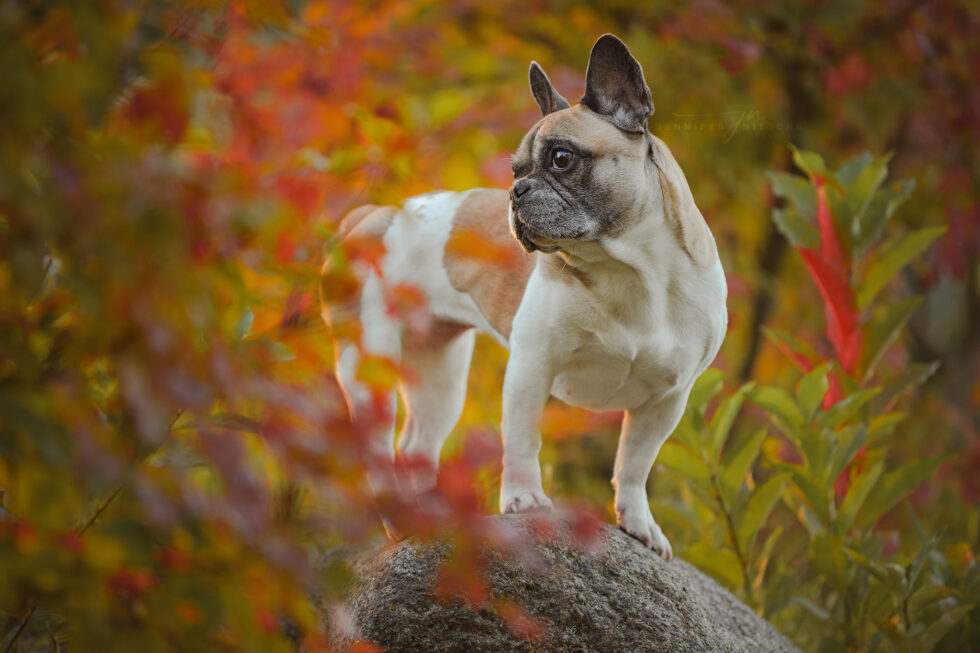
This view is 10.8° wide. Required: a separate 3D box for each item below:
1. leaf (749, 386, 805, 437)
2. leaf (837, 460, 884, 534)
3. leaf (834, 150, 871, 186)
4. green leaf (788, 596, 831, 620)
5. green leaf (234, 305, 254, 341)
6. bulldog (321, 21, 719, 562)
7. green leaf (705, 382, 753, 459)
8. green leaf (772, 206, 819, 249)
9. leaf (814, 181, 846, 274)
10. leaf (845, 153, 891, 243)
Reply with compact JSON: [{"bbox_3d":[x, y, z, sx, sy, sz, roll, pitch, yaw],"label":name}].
[{"bbox_3d":[0.289,0.085,5.200,0.072,0.028,0.020,41,-7,-9],"label":"leaf"},{"bbox_3d":[0.396,0.182,5.500,0.023,0.088,0.025,30,0,8],"label":"leaf"},{"bbox_3d":[0.390,-0.164,5.530,0.028,0.053,0.025,34,0,10],"label":"leaf"},{"bbox_3d":[0.331,0.292,5.350,0.050,0.014,0.015,26,-8,9],"label":"green leaf"},{"bbox_3d":[-0.251,-0.004,5.300,0.021,0.037,0.020,6,0,2],"label":"green leaf"},{"bbox_3d":[0.029,-0.032,4.920,0.220,0.480,0.420,-1,2,-30],"label":"bulldog"},{"bbox_3d":[0.256,0.100,5.500,0.025,0.090,0.025,29,0,8],"label":"green leaf"},{"bbox_3d":[0.315,-0.100,5.300,0.064,0.029,0.016,44,-6,-9],"label":"green leaf"},{"bbox_3d":[0.363,-0.105,5.500,0.022,0.103,0.025,-14,0,-4],"label":"leaf"},{"bbox_3d":[0.403,-0.136,5.500,0.030,0.100,0.028,24,0,7],"label":"leaf"}]

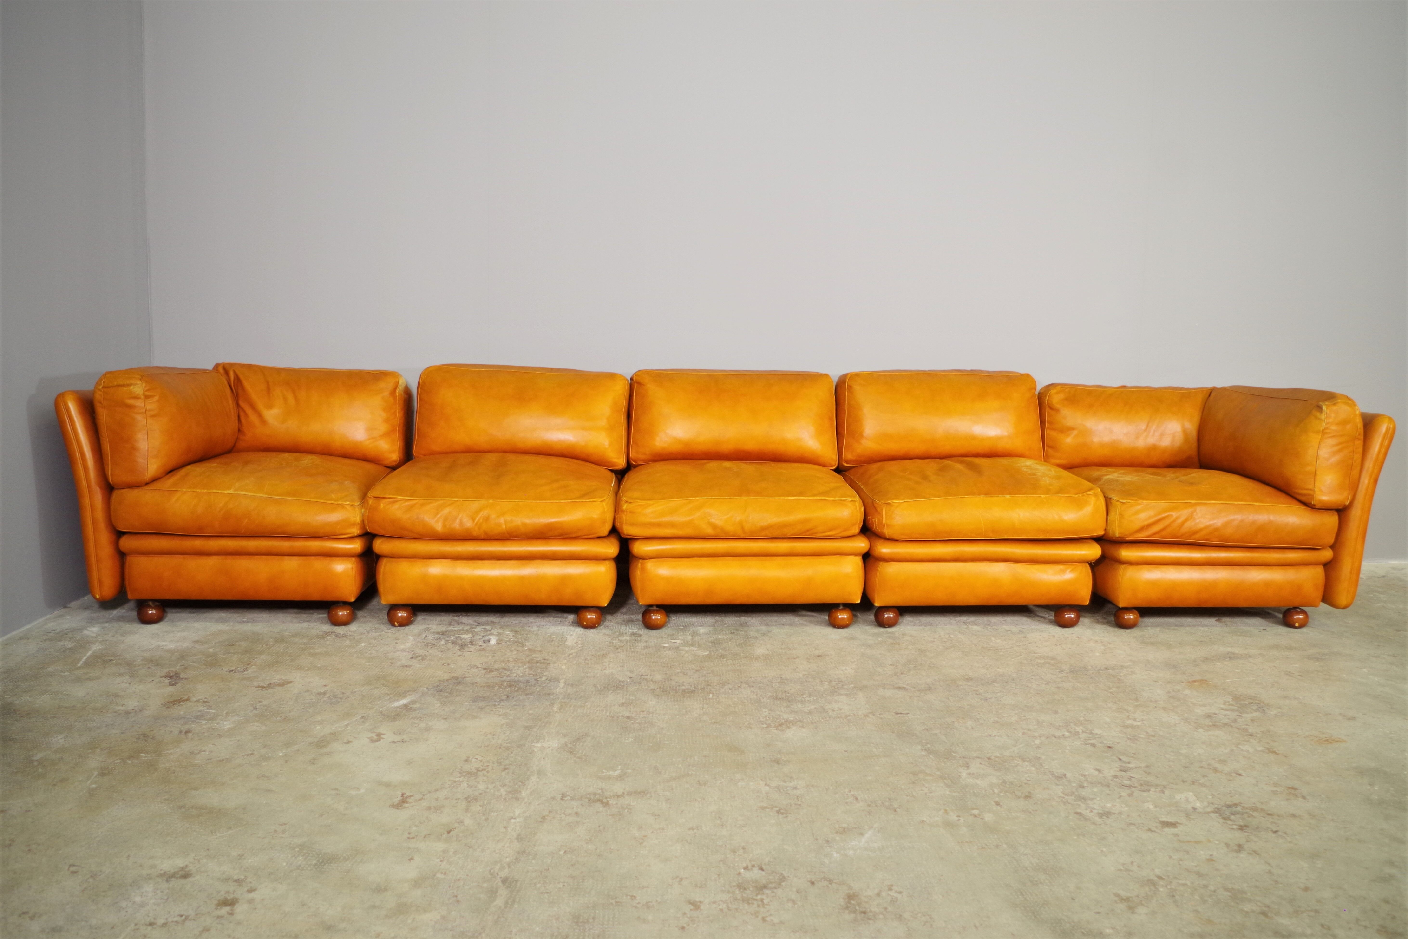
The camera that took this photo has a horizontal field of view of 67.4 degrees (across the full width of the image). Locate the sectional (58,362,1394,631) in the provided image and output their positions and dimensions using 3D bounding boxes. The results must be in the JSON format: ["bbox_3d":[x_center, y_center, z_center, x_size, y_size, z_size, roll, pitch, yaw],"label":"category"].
[{"bbox_3d":[0.123,0.053,3.557,3.968,0.768,0.944,1,6,-5],"label":"sectional"}]

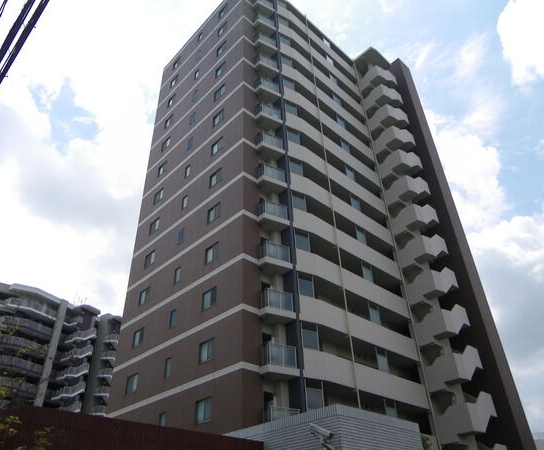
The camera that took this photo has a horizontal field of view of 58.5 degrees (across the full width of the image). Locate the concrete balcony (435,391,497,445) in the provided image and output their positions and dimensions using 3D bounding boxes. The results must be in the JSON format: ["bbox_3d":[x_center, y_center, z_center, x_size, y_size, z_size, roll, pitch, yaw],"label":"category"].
[{"bbox_3d":[11.670,11.621,29.112,3.800,3.050,2.130,29,-47,-35],"label":"concrete balcony"}]

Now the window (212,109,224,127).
[{"bbox_3d":[-3.783,-7.590,34.672,0.160,1.119,1.189,29,-47,-35],"label":"window"}]

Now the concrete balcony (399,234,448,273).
[{"bbox_3d":[11.322,2.268,36.038,2.800,2.400,2.200,23,-43,-30],"label":"concrete balcony"}]

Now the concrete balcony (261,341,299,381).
[{"bbox_3d":[0.382,6.411,22.792,1.798,1.421,1.044,29,-47,-35],"label":"concrete balcony"}]

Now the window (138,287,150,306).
[{"bbox_3d":[-8.545,4.882,32.710,0.150,1.180,1.320,29,-47,-35],"label":"window"}]

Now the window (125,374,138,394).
[{"bbox_3d":[-8.382,9.596,29.182,0.120,1.060,1.220,29,-47,-35],"label":"window"}]

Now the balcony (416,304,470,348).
[{"bbox_3d":[11.388,6.830,32.188,3.132,2.813,2.233,29,-47,-35],"label":"balcony"}]

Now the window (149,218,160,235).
[{"bbox_3d":[-8.446,0.154,35.048,0.160,1.119,1.189,29,-47,-35],"label":"window"}]

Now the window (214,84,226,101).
[{"bbox_3d":[-3.866,-9.914,36.429,0.160,1.119,1.189,29,-47,-35],"label":"window"}]

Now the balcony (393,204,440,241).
[{"bbox_3d":[11.141,-0.106,37.433,3.132,2.813,2.233,29,-47,-35],"label":"balcony"}]

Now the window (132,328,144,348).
[{"bbox_3d":[-8.490,7.245,31.011,0.150,1.180,1.350,29,-47,-35],"label":"window"}]

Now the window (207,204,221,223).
[{"bbox_3d":[-3.584,-0.703,30.306,0.120,1.050,1.200,29,-47,-35],"label":"window"}]

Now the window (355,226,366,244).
[{"bbox_3d":[6.177,0.828,33.528,1.050,1.080,0.100,27,-45,-33],"label":"window"}]

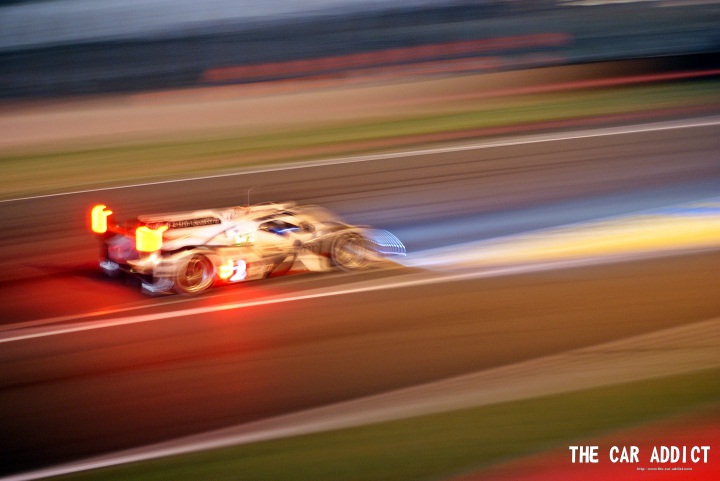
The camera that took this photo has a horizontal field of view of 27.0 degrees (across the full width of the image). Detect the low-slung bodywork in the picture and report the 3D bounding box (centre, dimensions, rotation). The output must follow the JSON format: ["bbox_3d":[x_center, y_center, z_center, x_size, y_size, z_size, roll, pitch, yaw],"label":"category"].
[{"bbox_3d":[-1.800,-0.024,24.400,4.650,1.050,2.000,-7,16,-33],"label":"low-slung bodywork"}]

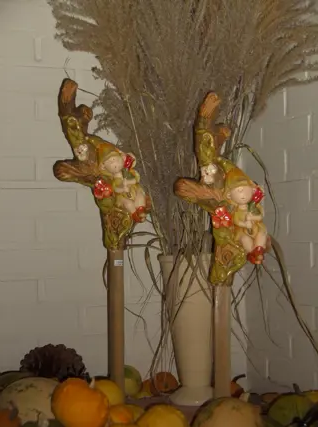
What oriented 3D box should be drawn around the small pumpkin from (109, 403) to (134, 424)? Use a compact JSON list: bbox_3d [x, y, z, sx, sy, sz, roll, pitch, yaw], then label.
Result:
[{"bbox_3d":[-0.083,0.437,2.000,0.058,0.050,0.056,-1,-1,0],"label":"small pumpkin"}]

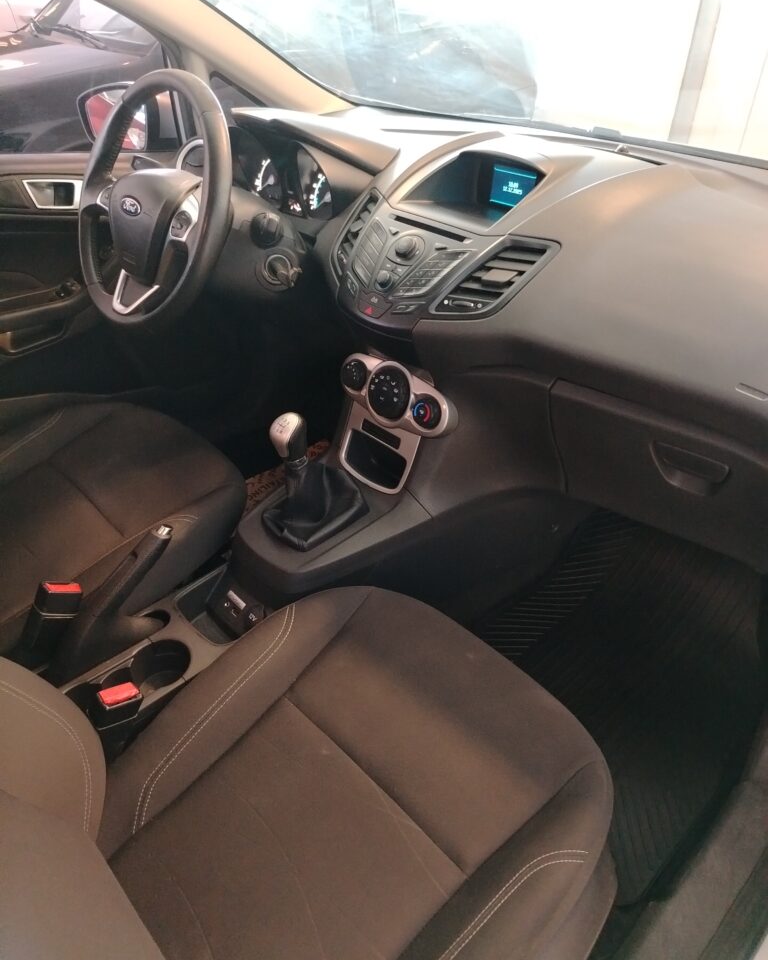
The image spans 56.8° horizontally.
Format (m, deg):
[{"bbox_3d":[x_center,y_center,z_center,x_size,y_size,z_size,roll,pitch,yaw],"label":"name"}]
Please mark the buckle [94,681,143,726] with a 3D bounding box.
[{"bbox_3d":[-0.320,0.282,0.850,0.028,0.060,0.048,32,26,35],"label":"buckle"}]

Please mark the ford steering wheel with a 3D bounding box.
[{"bbox_3d":[-0.344,-0.415,1.065,0.370,0.370,0.090,32,19,35],"label":"ford steering wheel"}]

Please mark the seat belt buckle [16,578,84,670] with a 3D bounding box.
[{"bbox_3d":[-0.435,0.188,0.923,0.028,0.110,0.048,32,12,35],"label":"seat belt buckle"}]

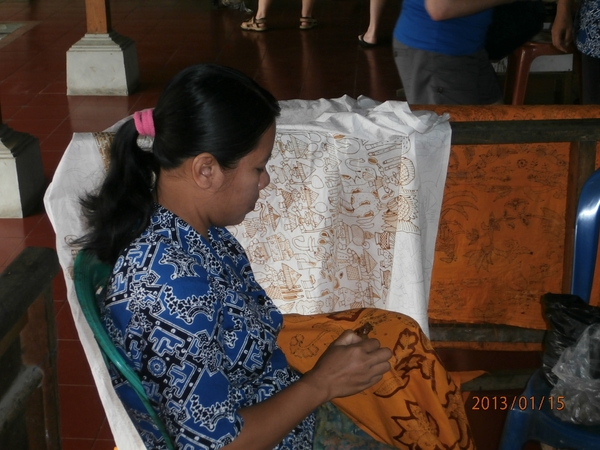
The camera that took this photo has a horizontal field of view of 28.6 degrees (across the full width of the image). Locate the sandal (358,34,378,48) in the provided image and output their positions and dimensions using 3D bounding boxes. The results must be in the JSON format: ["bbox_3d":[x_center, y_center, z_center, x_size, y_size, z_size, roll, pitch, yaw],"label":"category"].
[{"bbox_3d":[0.468,-1.266,8.044,0.092,0.058,0.250,-9,21,-21],"label":"sandal"}]

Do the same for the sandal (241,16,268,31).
[{"bbox_3d":[-0.334,-1.489,8.680,0.245,0.092,0.092,13,24,35],"label":"sandal"}]

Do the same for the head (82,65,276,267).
[{"bbox_3d":[-0.185,-0.087,1.838,0.288,0.333,0.175,6,17,-15],"label":"head"}]

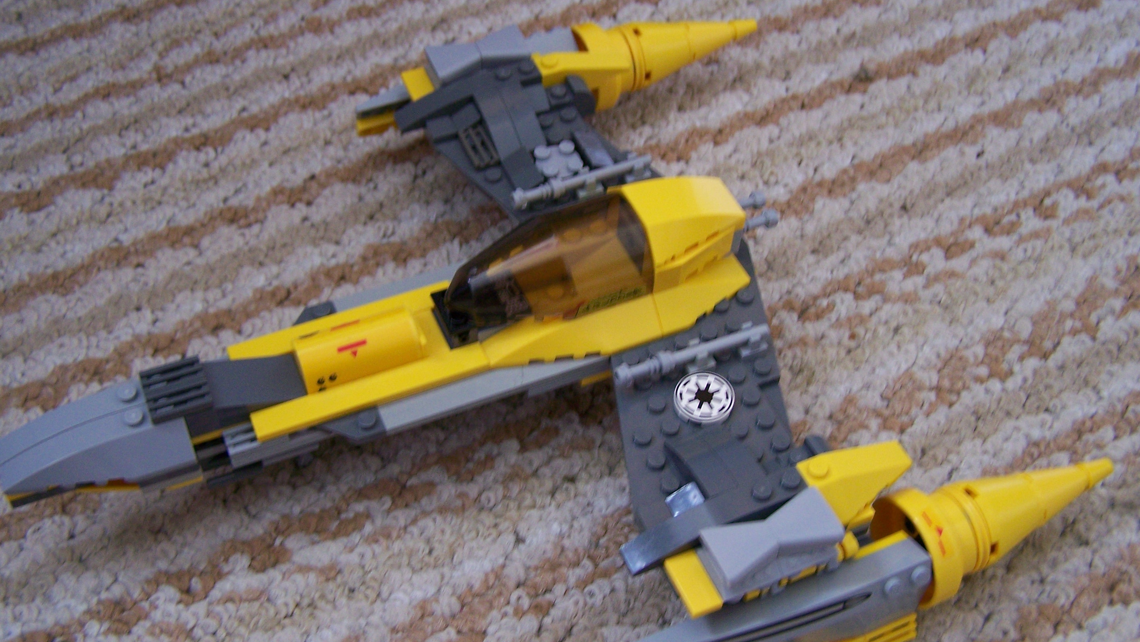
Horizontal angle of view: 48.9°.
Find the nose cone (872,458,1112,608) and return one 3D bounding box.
[{"bbox_3d":[0.117,0.049,0.332,0.067,0.032,0.032,-18,53,-15],"label":"nose cone"}]

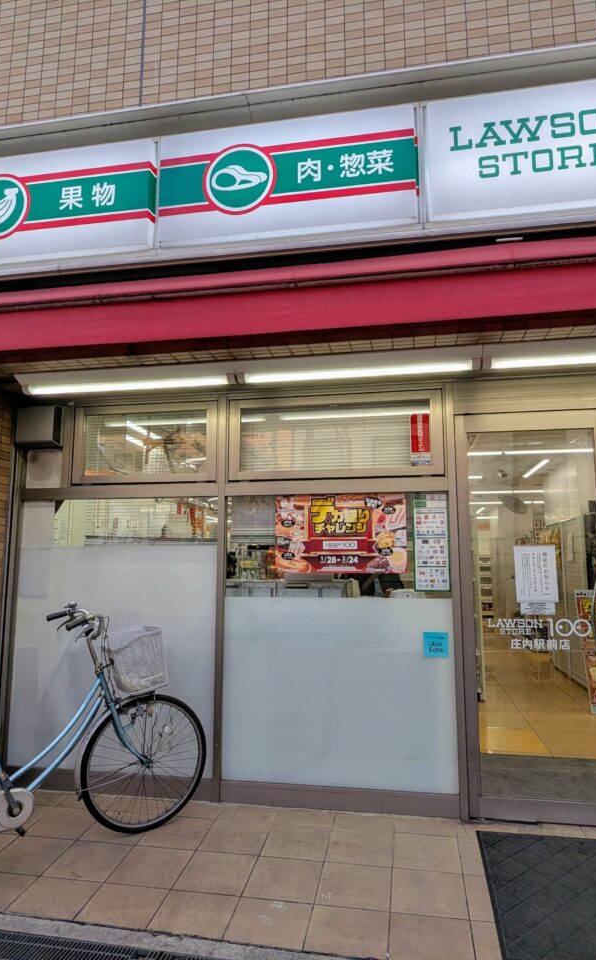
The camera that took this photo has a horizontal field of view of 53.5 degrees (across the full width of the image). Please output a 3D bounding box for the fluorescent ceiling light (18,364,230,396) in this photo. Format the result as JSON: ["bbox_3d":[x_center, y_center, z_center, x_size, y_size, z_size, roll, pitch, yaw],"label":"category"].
[{"bbox_3d":[-0.939,-0.537,3.213,1.235,0.095,0.170,-1,-8,9],"label":"fluorescent ceiling light"}]

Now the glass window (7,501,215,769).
[{"bbox_3d":[-1.089,0.896,3.516,1.263,1.573,0.070,-1,-8,9],"label":"glass window"}]

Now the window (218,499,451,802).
[{"bbox_3d":[0.211,0.868,3.300,1.276,1.576,0.070,-1,-8,9],"label":"window"}]

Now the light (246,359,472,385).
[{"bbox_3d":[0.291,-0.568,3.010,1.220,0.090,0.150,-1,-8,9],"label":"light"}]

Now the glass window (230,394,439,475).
[{"bbox_3d":[0.205,-0.250,3.447,1.183,0.435,0.070,-1,-8,9],"label":"glass window"}]

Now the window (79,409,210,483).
[{"bbox_3d":[-0.938,-0.222,3.636,0.861,0.442,0.070,-1,-8,9],"label":"window"}]

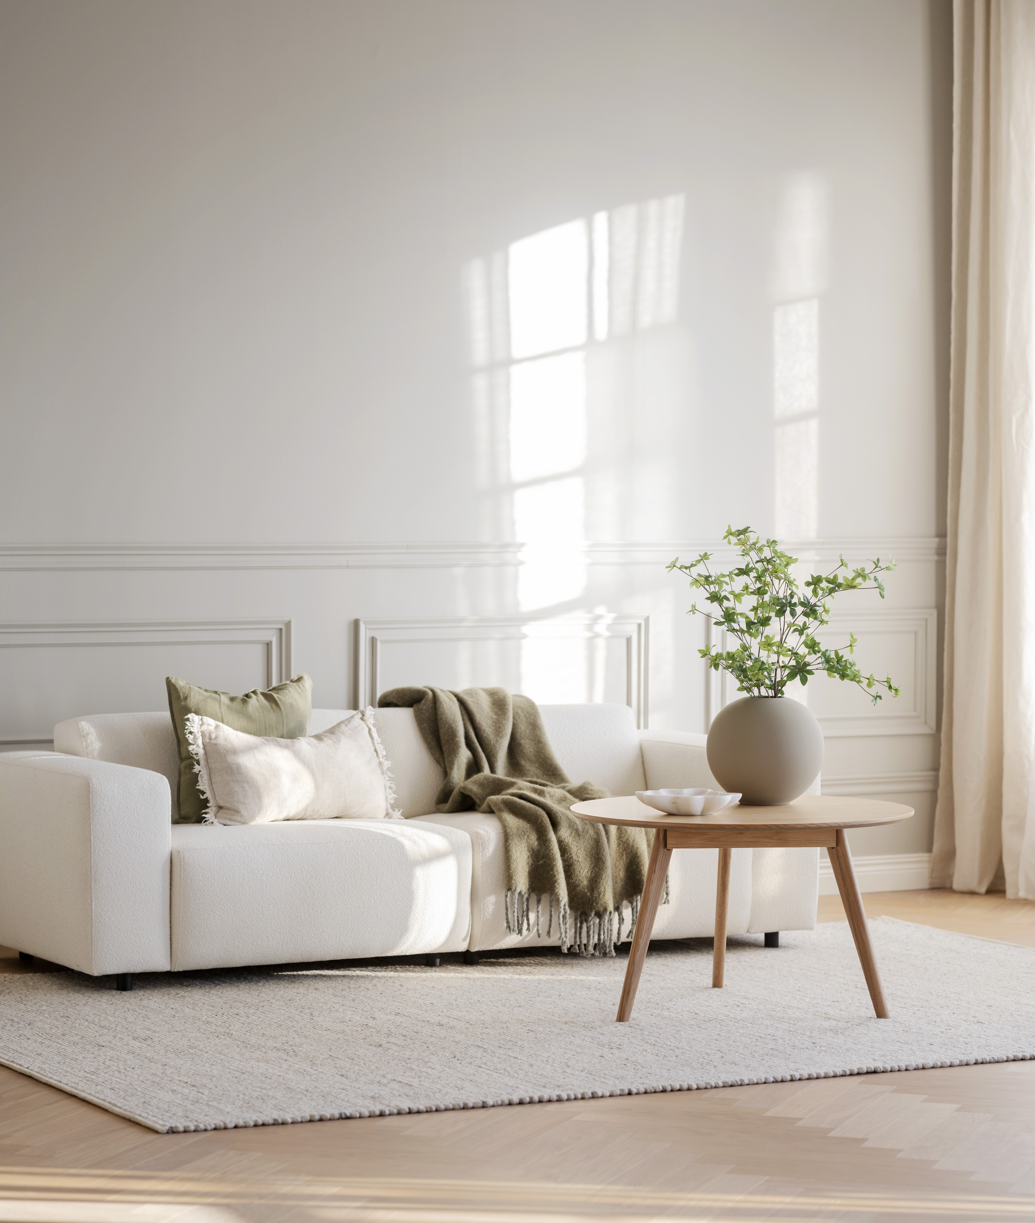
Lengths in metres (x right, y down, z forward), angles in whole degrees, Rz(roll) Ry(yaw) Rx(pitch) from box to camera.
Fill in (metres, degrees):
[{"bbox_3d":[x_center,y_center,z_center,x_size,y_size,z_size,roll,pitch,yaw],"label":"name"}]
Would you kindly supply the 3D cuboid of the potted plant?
[{"bbox_3d":[0.699,0.143,9.608,0.611,0.724,0.512,0,2,0],"label":"potted plant"}]

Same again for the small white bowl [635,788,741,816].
[{"bbox_3d":[0.435,0.488,9.330,0.272,0.053,0.261,0,2,0],"label":"small white bowl"}]

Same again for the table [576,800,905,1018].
[{"bbox_3d":[0.579,0.768,9.482,0.886,0.517,0.886,0,2,0],"label":"table"}]

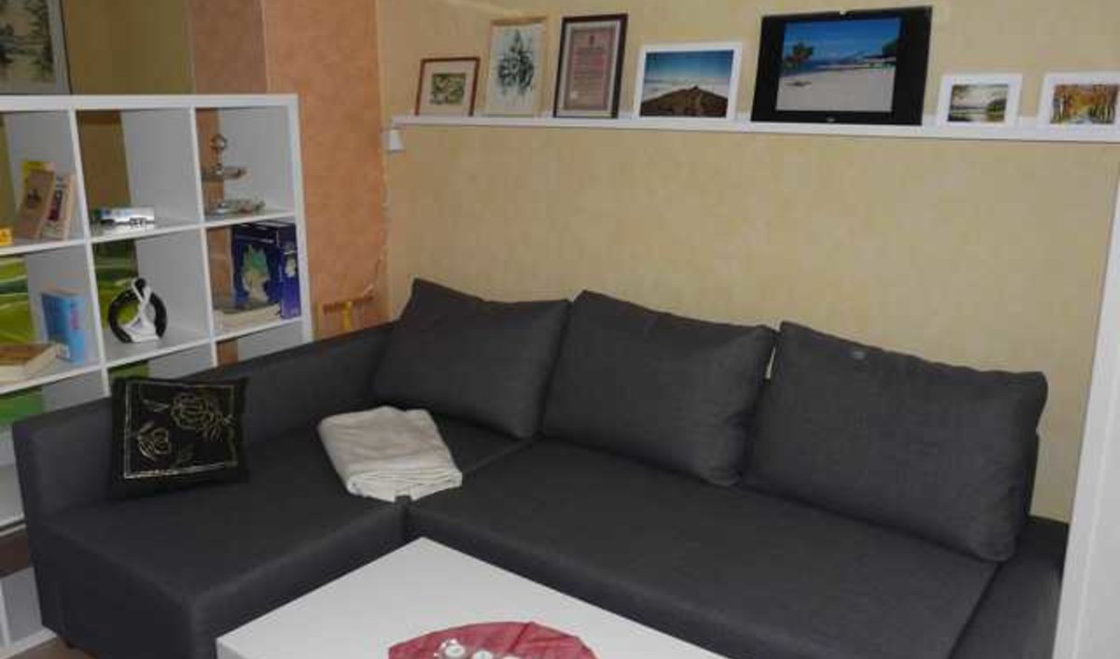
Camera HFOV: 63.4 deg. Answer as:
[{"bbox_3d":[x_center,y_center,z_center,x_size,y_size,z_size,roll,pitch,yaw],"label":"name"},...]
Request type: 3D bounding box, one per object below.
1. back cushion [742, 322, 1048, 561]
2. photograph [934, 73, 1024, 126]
[{"bbox_3d":[0.807,0.245,2.280,0.673,0.431,0.198,10,3,35],"label":"back cushion"},{"bbox_3d":[1.016,-0.545,2.196,0.177,0.134,0.022,10,5,35],"label":"photograph"}]

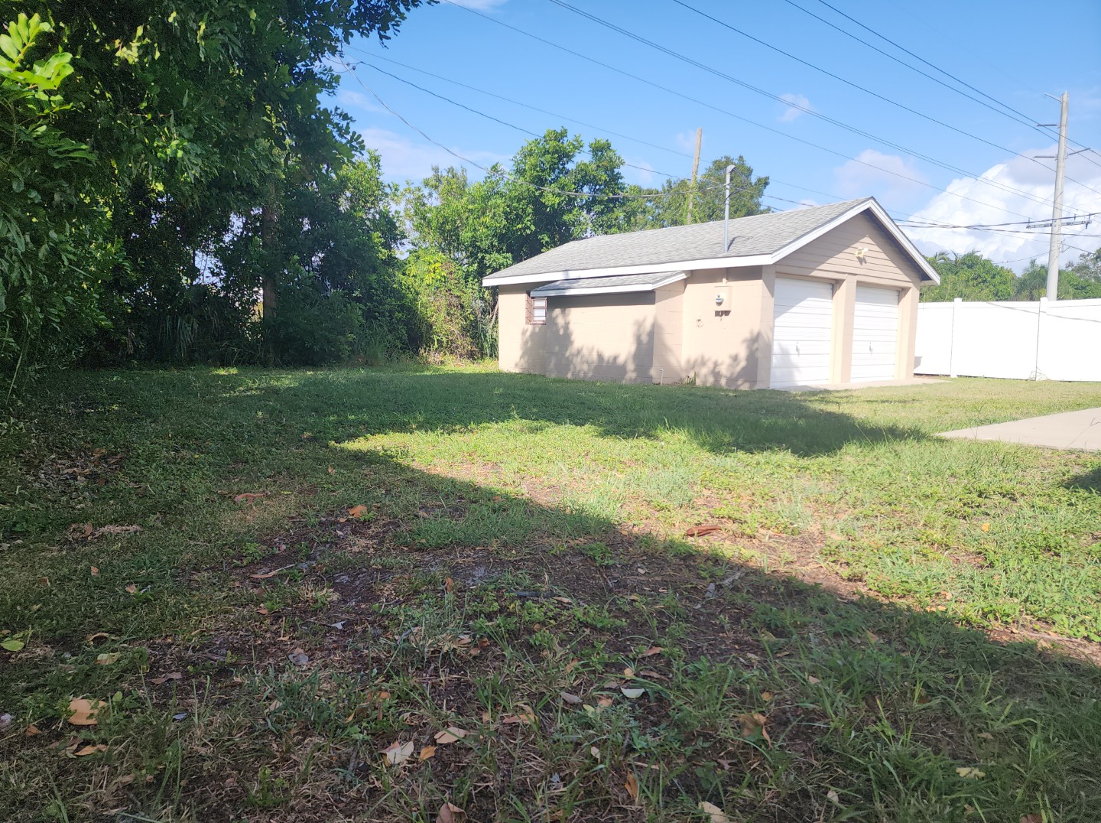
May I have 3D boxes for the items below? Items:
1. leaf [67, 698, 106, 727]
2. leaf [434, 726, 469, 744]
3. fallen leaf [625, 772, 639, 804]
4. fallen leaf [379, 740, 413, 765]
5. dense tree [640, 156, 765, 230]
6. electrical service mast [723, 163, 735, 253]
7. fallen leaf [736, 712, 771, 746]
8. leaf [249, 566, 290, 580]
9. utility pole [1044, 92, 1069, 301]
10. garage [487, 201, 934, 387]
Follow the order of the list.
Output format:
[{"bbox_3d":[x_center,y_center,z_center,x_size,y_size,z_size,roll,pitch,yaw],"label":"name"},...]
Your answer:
[{"bbox_3d":[-1.136,0.731,1.786,0.085,0.020,0.080,-1,6,-17],"label":"leaf"},{"bbox_3d":[-0.231,0.753,1.701,0.085,0.020,0.055,-1,6,-17],"label":"leaf"},{"bbox_3d":[0.171,0.777,1.522,0.032,0.025,0.090,1,6,0],"label":"fallen leaf"},{"bbox_3d":[-0.346,0.758,1.635,0.074,0.030,0.060,0,6,-11],"label":"fallen leaf"},{"bbox_3d":[6.287,-6.389,30.498,5.700,8.370,5.400,1,6,0],"label":"dense tree"},{"bbox_3d":[3.213,-3.608,13.133,0.190,1.620,0.100,1,6,6],"label":"electrical service mast"},{"bbox_3d":[0.496,0.757,1.761,0.075,0.030,0.070,3,6,17],"label":"fallen leaf"},{"bbox_3d":[-1.099,0.622,2.855,0.140,0.020,0.040,-3,7,-30],"label":"leaf"},{"bbox_3d":[27.773,-10.075,40.141,0.520,14.350,0.520,1,6,0],"label":"utility pole"},{"bbox_3d":[3.366,-2.708,17.507,6.740,3.620,8.550,-4,8,-39],"label":"garage"}]

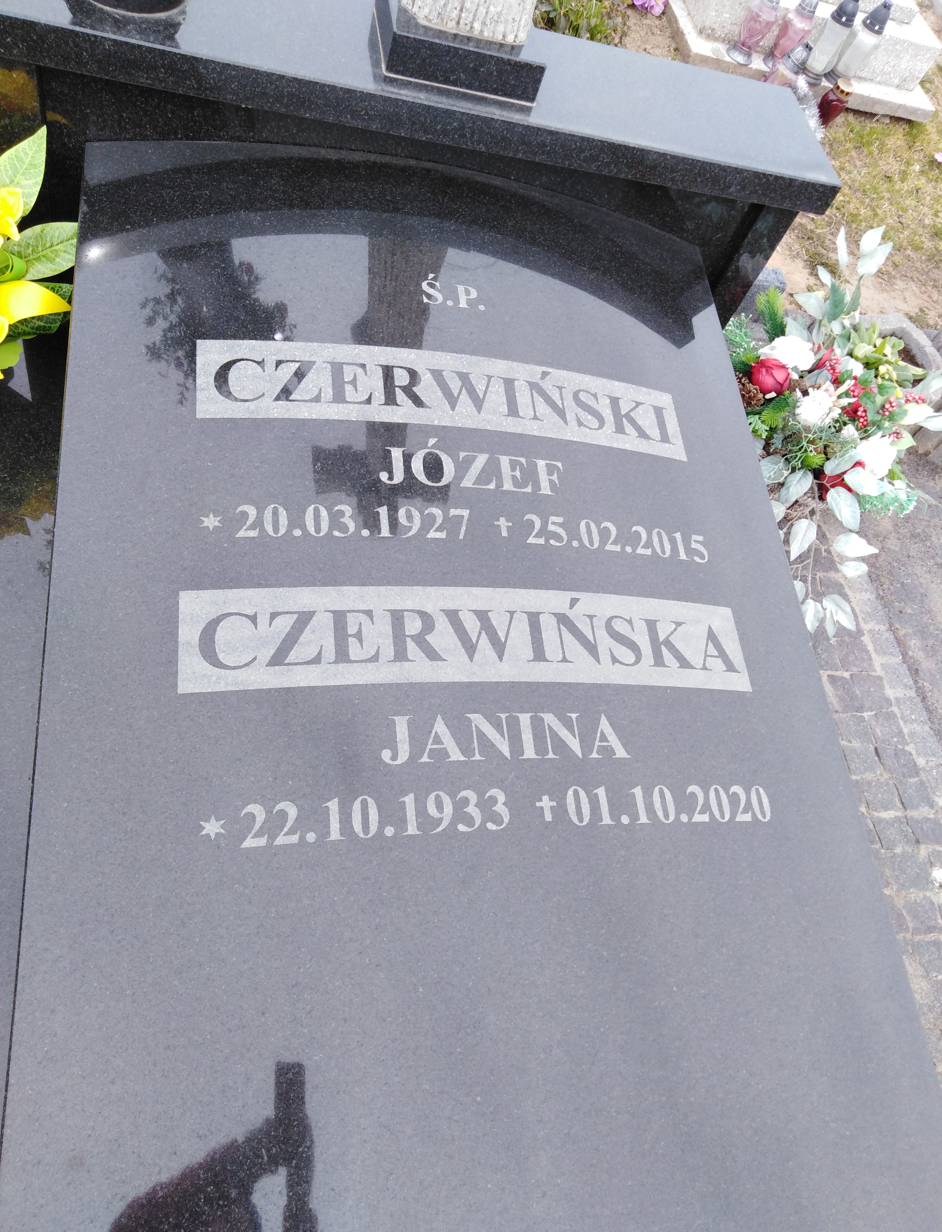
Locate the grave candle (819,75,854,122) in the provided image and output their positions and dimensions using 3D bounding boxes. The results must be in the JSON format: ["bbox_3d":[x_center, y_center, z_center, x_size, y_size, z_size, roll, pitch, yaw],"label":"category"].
[{"bbox_3d":[1.297,-1.829,3.255,0.086,0.161,0.086,2,59,-17],"label":"grave candle"}]

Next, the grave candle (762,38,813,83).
[{"bbox_3d":[1.064,-1.825,3.107,0.098,0.280,0.098,7,63,-24],"label":"grave candle"}]

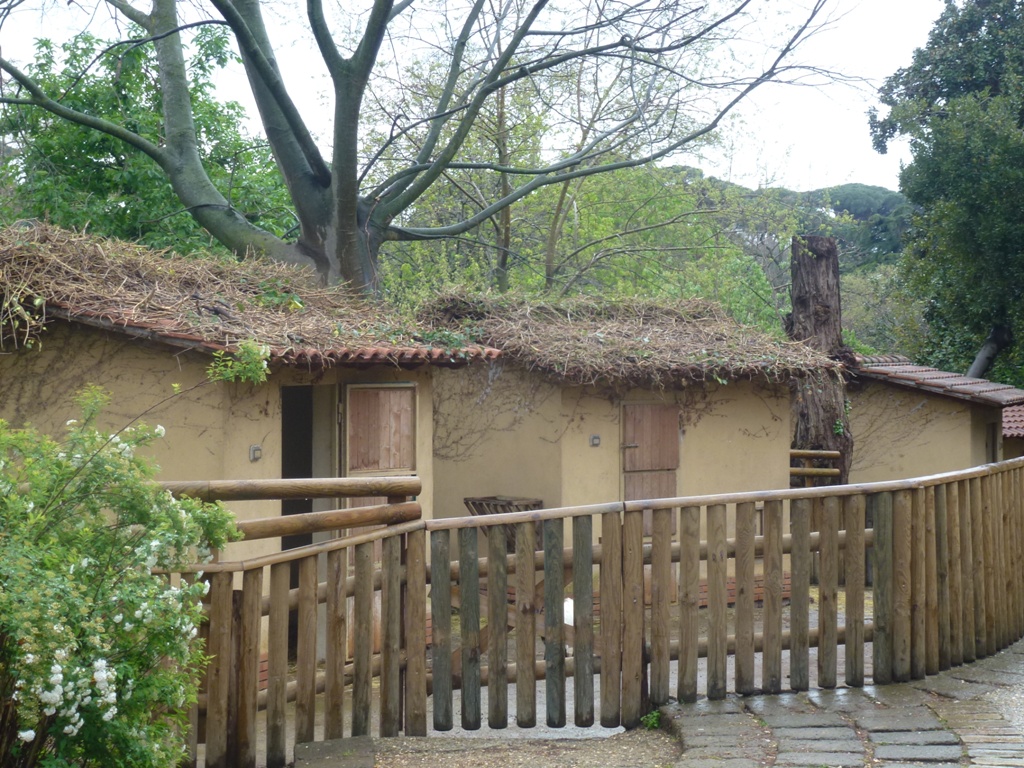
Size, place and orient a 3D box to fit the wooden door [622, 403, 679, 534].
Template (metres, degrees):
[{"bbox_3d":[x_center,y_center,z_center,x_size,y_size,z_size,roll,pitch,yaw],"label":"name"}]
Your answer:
[{"bbox_3d":[1.350,1.150,18.700,0.770,1.950,0.070,0,0,-40],"label":"wooden door"}]

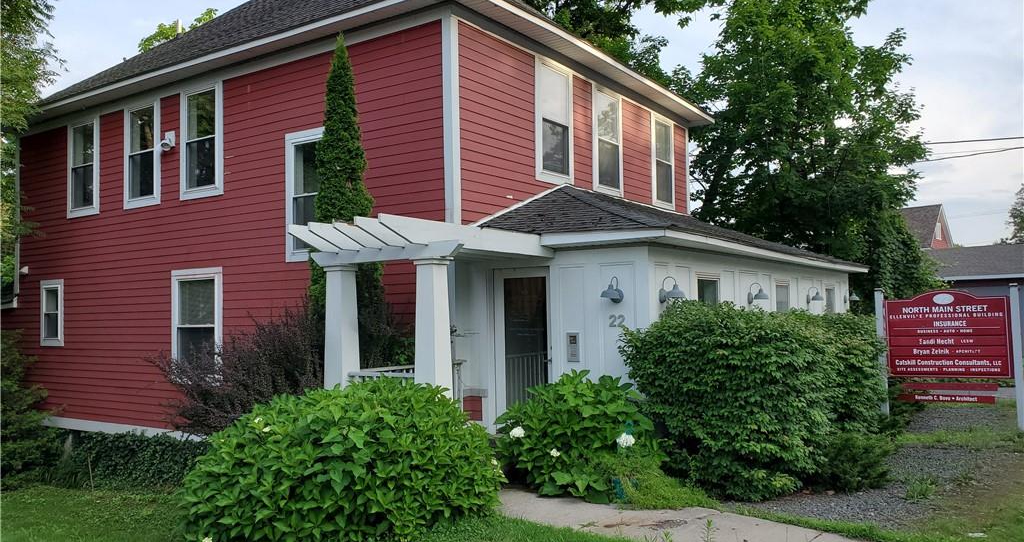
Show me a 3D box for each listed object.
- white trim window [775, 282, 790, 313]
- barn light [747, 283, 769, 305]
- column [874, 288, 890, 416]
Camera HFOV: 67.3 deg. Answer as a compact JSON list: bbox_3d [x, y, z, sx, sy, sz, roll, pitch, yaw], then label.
[{"bbox_3d":[4.553,0.670,12.808,0.120,1.000,1.020,-3,-3,33],"label":"white trim window"},{"bbox_3d":[3.600,0.341,11.165,0.275,0.310,0.220,-3,-3,33],"label":"barn light"},{"bbox_3d":[4.650,1.080,9.600,0.110,1.740,0.110,-6,-3,25],"label":"column"}]

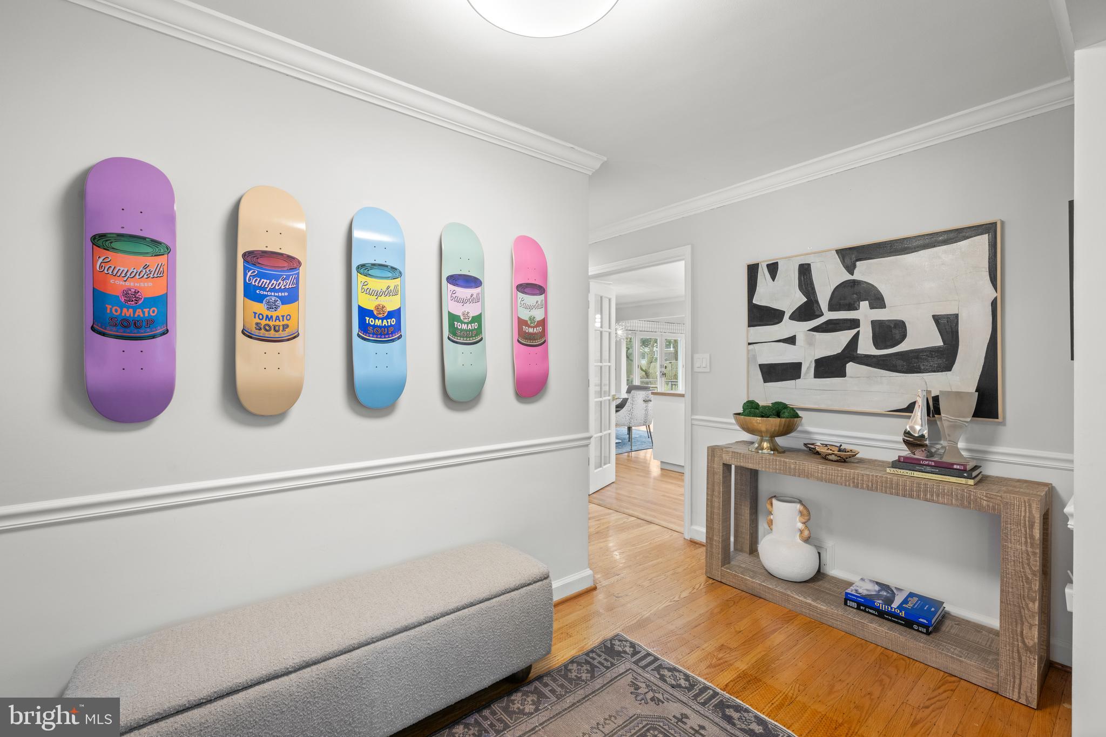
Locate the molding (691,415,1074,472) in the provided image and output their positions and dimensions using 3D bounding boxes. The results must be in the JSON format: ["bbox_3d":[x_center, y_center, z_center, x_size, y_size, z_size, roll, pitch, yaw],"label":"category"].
[{"bbox_3d":[1.576,0.378,2.578,0.027,0.064,1.862,-1,1,-39],"label":"molding"}]

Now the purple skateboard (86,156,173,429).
[{"bbox_3d":[-1.280,-0.238,1.407,0.205,0.810,0.060,-1,1,-38],"label":"purple skateboard"}]

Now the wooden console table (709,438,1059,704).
[{"bbox_3d":[1.496,0.857,2.336,0.389,0.776,1.358,-1,1,-39],"label":"wooden console table"}]

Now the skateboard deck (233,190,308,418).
[{"bbox_3d":[-0.992,-0.240,1.629,0.205,0.811,0.060,-1,1,-38],"label":"skateboard deck"}]

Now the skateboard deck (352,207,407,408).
[{"bbox_3d":[-0.699,-0.243,1.854,0.205,0.808,0.060,-1,1,-38],"label":"skateboard deck"}]

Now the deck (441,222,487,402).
[{"bbox_3d":[-0.405,-0.251,2.080,0.205,0.810,0.060,-1,1,-38],"label":"deck"}]

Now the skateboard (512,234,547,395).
[{"bbox_3d":[-0.117,-0.259,2.301,0.205,0.814,0.060,-1,1,-38],"label":"skateboard"}]

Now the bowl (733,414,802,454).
[{"bbox_3d":[1.223,0.368,2.619,0.350,0.198,0.350,0,1,0],"label":"bowl"}]

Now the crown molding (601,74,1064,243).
[{"bbox_3d":[1.190,-1.132,2.981,0.085,0.082,2.991,-1,1,-39],"label":"crown molding"}]

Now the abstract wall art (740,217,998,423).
[{"bbox_3d":[1.625,-0.215,2.495,0.040,0.892,1.165,-1,1,-39],"label":"abstract wall art"}]

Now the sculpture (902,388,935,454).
[{"bbox_3d":[1.655,0.245,2.085,0.105,0.299,0.115,-1,1,-39],"label":"sculpture"}]

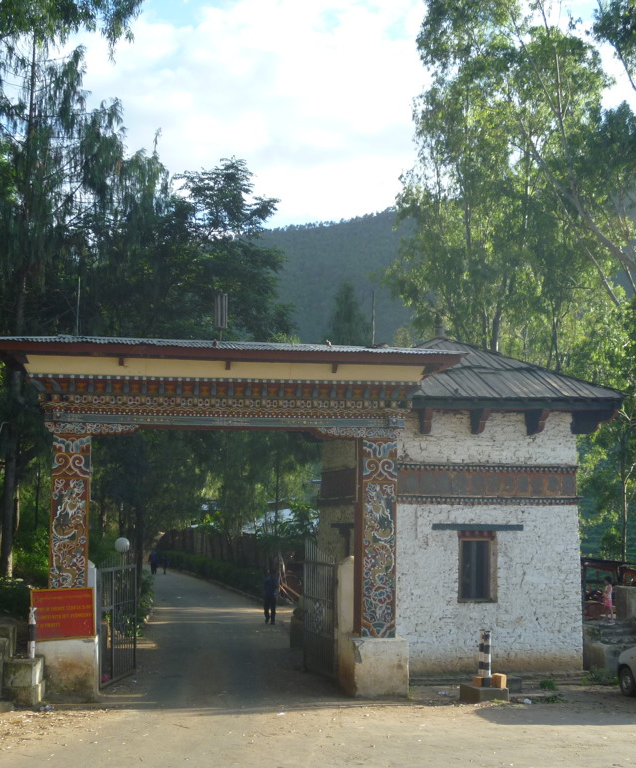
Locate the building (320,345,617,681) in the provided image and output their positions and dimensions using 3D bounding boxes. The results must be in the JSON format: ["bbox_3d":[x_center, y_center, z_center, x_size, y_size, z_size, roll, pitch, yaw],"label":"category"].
[{"bbox_3d":[2.871,2.627,24.263,6.000,7.500,6.200,2,-7,-11],"label":"building"}]

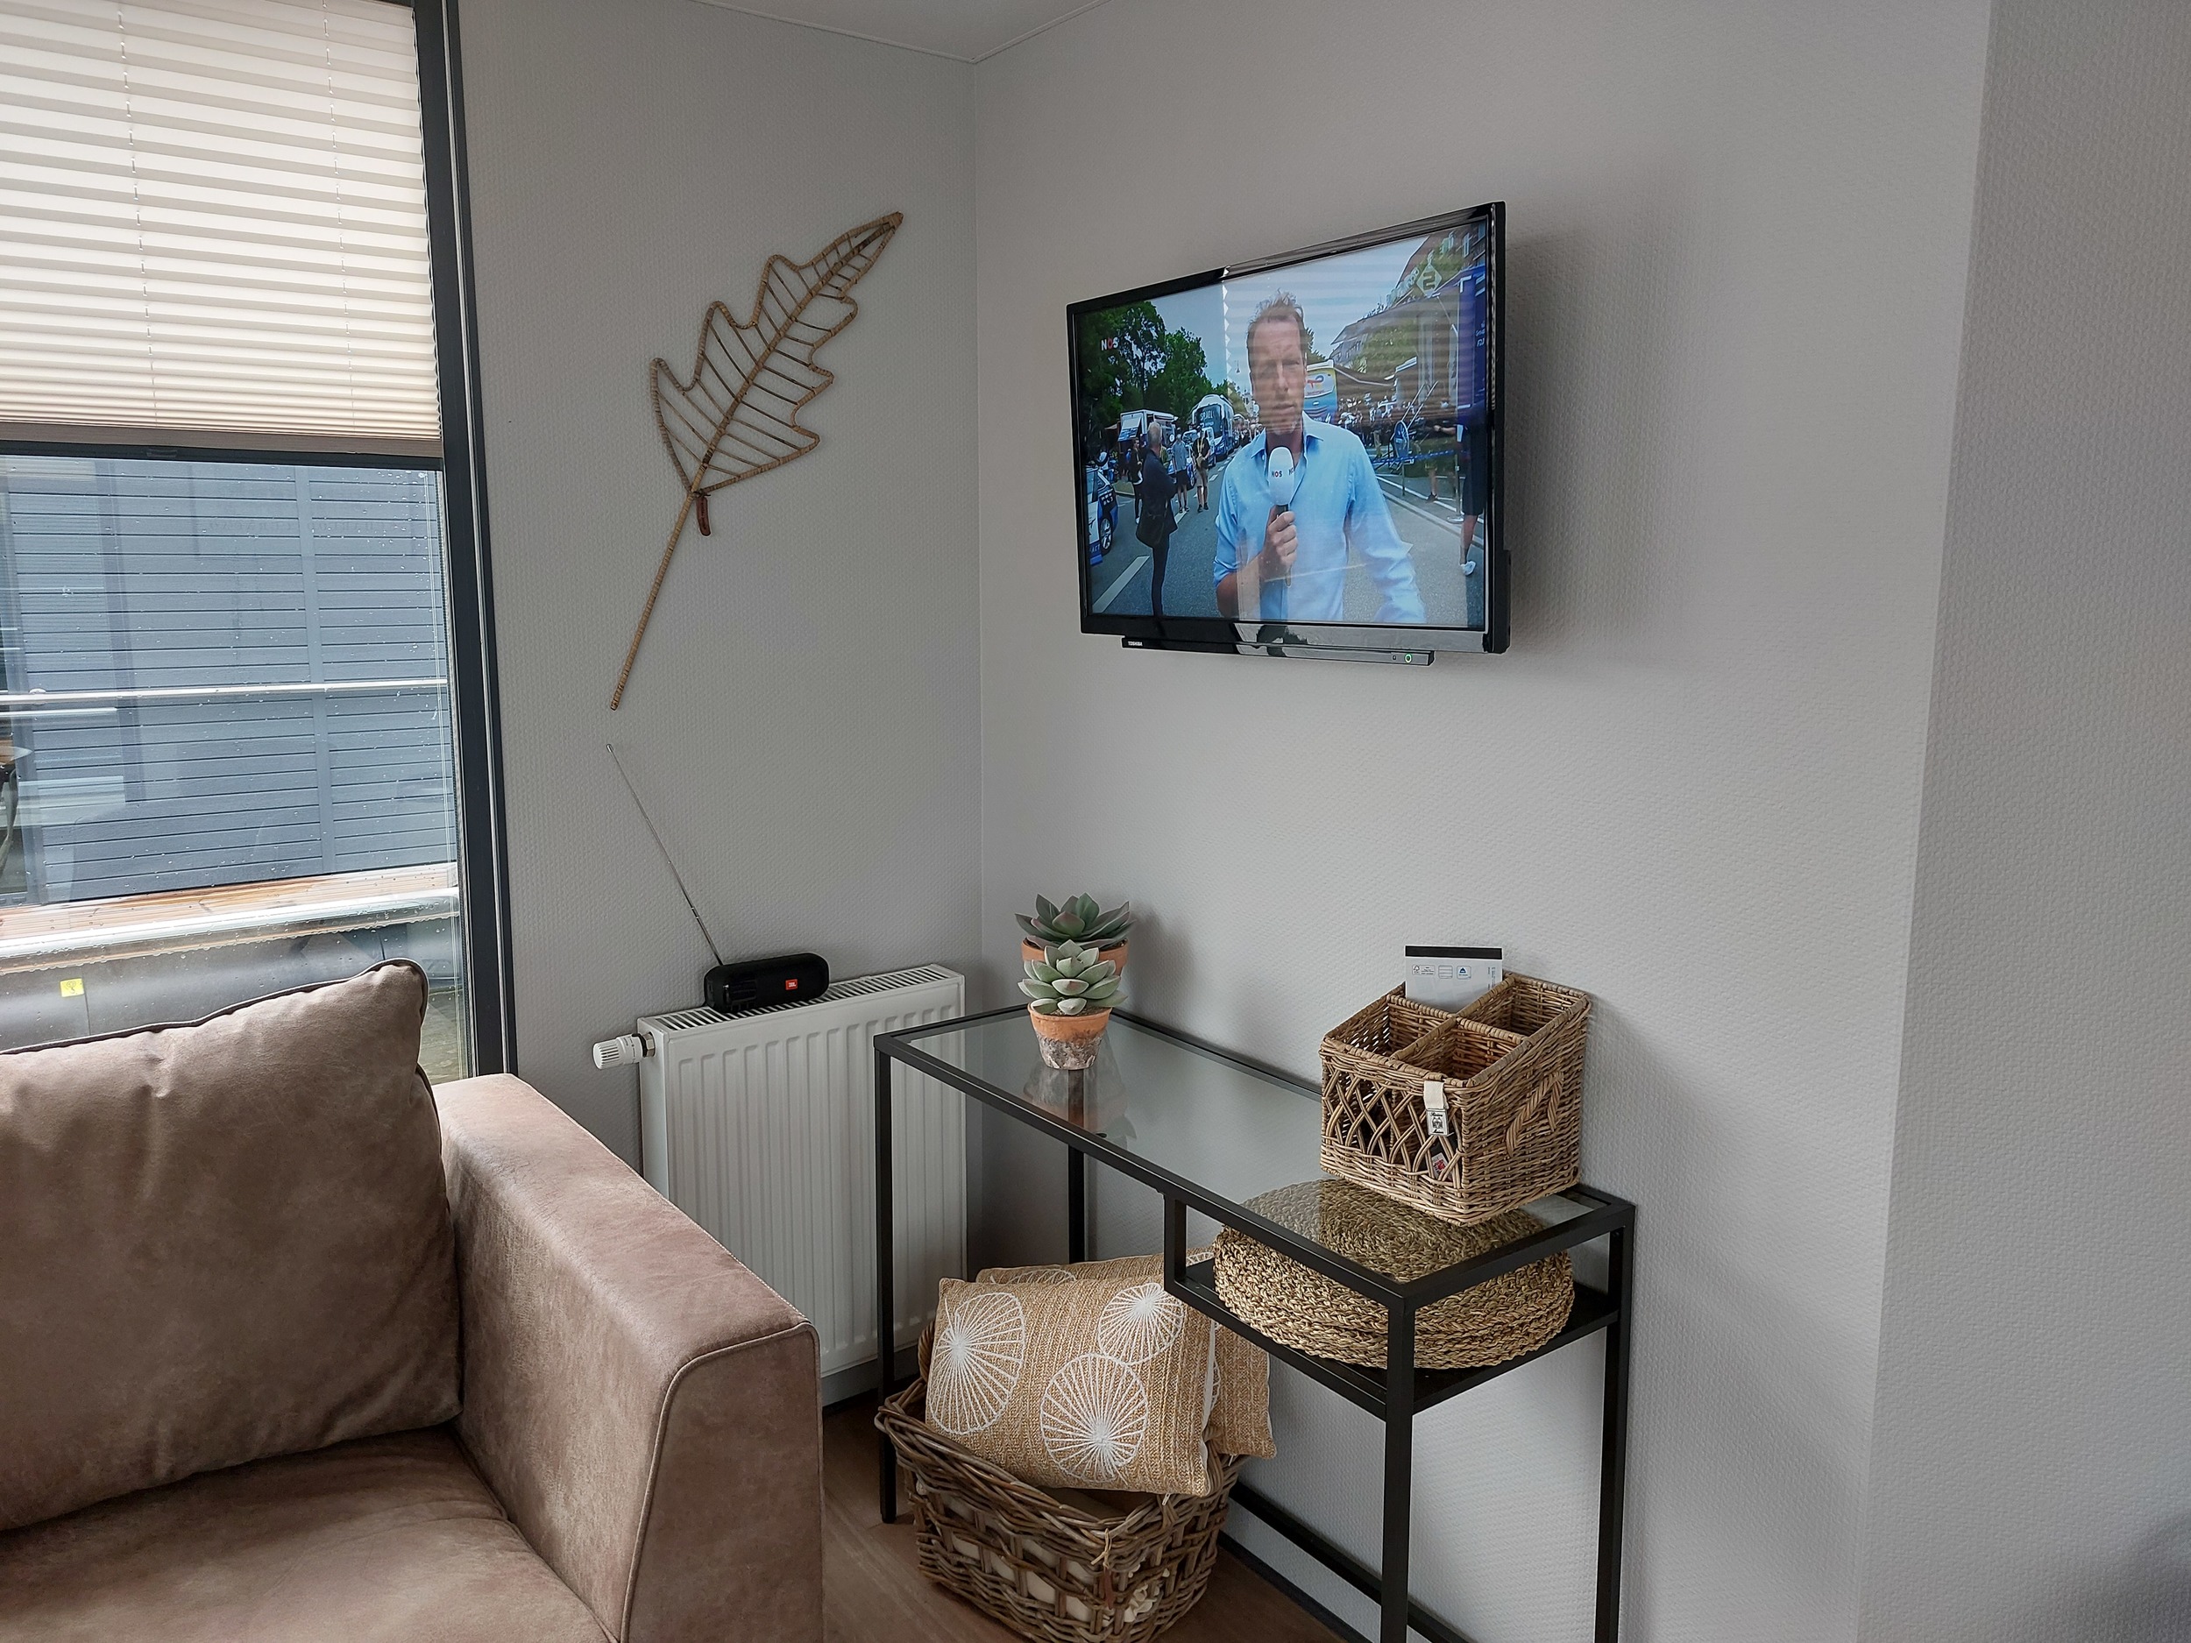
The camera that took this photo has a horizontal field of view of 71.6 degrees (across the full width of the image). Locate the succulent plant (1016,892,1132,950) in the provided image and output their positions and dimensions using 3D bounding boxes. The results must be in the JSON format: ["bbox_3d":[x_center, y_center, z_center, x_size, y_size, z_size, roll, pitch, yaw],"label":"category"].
[{"bbox_3d":[-0.033,0.151,2.223,0.168,0.076,0.170,0,9,0],"label":"succulent plant"}]

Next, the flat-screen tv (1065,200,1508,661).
[{"bbox_3d":[0.205,-0.423,1.819,0.053,0.460,0.725,-10,13,-34],"label":"flat-screen tv"}]

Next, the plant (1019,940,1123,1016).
[{"bbox_3d":[-0.033,0.206,2.051,0.143,0.095,0.143,0,9,0],"label":"plant"}]

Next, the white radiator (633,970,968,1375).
[{"bbox_3d":[-0.438,0.565,2.378,0.500,0.602,0.095,-6,11,-36],"label":"white radiator"}]

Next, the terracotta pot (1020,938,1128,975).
[{"bbox_3d":[-0.033,0.241,2.237,0.154,0.122,0.154,0,9,0],"label":"terracotta pot"}]

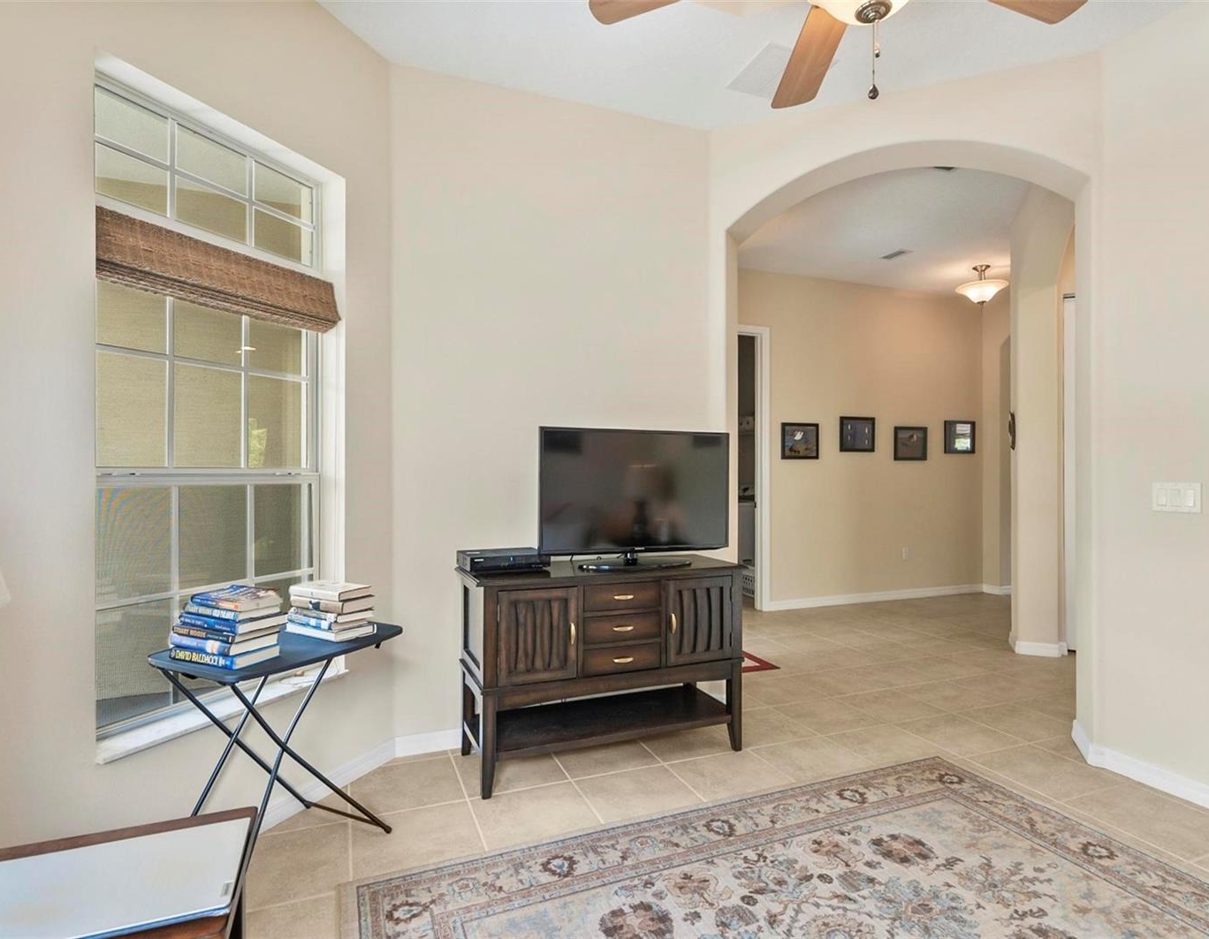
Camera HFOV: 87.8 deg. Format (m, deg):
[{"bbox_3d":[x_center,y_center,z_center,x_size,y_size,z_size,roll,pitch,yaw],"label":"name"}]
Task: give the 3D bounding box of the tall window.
[{"bbox_3d":[-1.439,-0.194,2.308,0.070,2.050,0.910,-1,-1,25],"label":"tall window"}]

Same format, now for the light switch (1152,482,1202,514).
[{"bbox_3d":[2.243,0.112,2.462,0.012,0.113,0.160,0,-1,-20],"label":"light switch"}]

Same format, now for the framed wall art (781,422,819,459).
[{"bbox_3d":[1.770,-0.256,5.660,0.410,0.325,0.025,0,-1,-20],"label":"framed wall art"}]

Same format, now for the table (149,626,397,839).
[{"bbox_3d":[-1.046,0.909,2.018,0.430,0.695,0.660,-1,-1,25],"label":"table"}]

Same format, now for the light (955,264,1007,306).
[{"bbox_3d":[3.280,-1.592,5.450,0.400,0.350,0.400,0,-1,-20],"label":"light"}]

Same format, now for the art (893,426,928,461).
[{"bbox_3d":[2.983,-0.249,6.108,0.410,0.325,0.025,0,-1,-20],"label":"art"}]

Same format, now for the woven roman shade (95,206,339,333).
[{"bbox_3d":[-1.349,-0.690,2.277,0.090,0.220,0.910,-1,-1,25],"label":"woven roman shade"}]

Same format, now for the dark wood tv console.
[{"bbox_3d":[-0.001,0.849,2.801,1.175,0.825,0.470,0,-1,-20],"label":"dark wood tv console"}]

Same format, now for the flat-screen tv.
[{"bbox_3d":[0.159,0.129,2.869,0.940,0.615,0.200,0,-1,-20],"label":"flat-screen tv"}]

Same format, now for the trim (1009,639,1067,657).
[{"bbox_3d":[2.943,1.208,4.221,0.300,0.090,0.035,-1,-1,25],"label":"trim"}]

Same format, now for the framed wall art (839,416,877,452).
[{"bbox_3d":[2.377,-0.328,5.885,0.410,0.325,0.025,0,-1,-20],"label":"framed wall art"}]

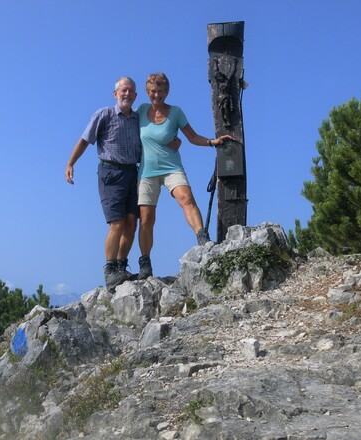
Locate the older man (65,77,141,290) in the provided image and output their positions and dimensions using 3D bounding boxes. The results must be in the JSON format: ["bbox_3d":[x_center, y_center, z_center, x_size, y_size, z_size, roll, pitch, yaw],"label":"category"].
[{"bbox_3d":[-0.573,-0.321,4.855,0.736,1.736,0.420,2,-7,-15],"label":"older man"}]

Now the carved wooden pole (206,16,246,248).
[{"bbox_3d":[0.401,-0.745,5.008,0.300,1.936,0.260,-2,-7,6],"label":"carved wooden pole"}]

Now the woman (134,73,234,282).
[{"bbox_3d":[0.029,-0.382,4.863,0.779,1.683,0.420,0,-7,0],"label":"woman"}]

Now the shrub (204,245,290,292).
[{"bbox_3d":[0.511,0.366,4.489,0.658,0.332,0.380,0,-7,0],"label":"shrub"}]

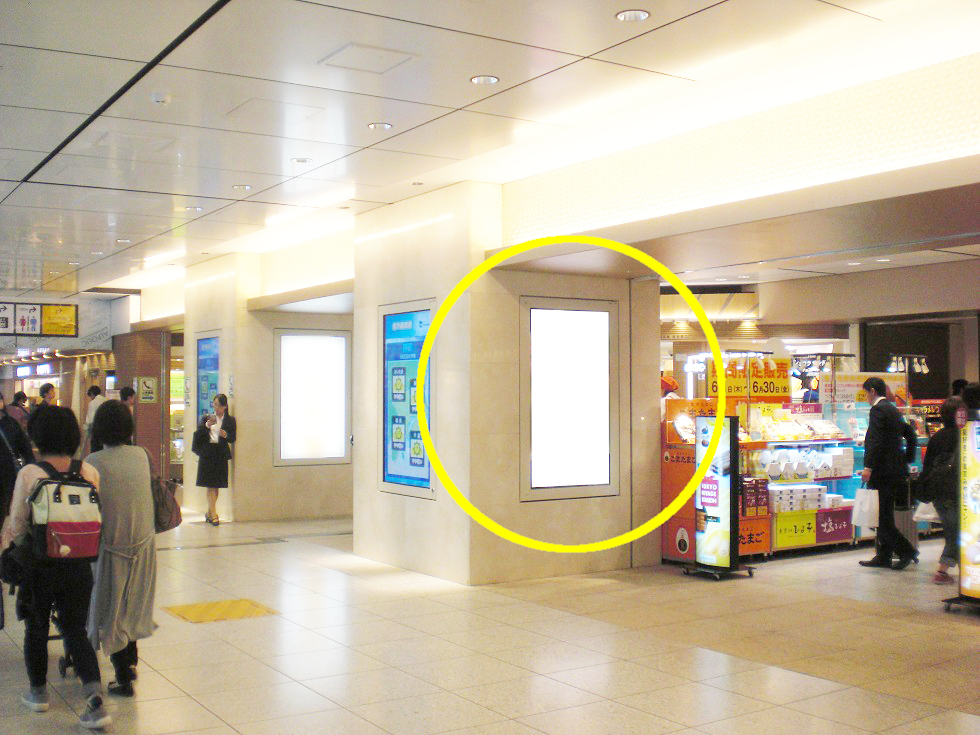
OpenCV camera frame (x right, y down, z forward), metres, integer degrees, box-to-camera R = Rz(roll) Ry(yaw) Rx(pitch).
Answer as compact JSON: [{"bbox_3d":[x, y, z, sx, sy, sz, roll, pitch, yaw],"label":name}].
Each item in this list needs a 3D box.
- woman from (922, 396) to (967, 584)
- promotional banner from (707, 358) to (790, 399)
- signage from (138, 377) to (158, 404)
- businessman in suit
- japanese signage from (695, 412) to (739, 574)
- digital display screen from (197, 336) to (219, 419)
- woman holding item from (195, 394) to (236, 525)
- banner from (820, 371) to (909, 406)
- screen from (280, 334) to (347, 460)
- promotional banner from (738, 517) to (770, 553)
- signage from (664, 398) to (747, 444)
[{"bbox_3d":[3.858,1.020,9.040,0.480,1.540,0.460,0,-2,-18],"label":"woman"},{"bbox_3d":[2.823,0.127,11.656,1.317,0.460,0.040,1,-2,-35],"label":"promotional banner"},{"bbox_3d":[-5.610,0.378,17.683,0.290,0.427,0.020,1,-2,-35],"label":"signage"},{"bbox_3d":[3.647,0.950,9.876,0.520,1.730,0.520,-1,-2,21],"label":"businessman in suit"},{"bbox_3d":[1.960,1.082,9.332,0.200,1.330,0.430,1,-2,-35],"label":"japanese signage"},{"bbox_3d":[-3.728,0.416,14.229,0.070,1.560,0.860,1,-2,-35],"label":"digital display screen"},{"bbox_3d":[-3.408,1.134,13.324,0.470,1.600,0.330,-1,-2,14],"label":"woman holding item"},{"bbox_3d":[4.463,0.250,12.781,1.668,0.380,0.040,1,-2,-35],"label":"banner"},{"bbox_3d":[-2.289,0.393,14.031,0.922,1.610,0.070,1,-2,-35],"label":"screen"},{"bbox_3d":[2.403,1.605,10.251,0.799,0.341,0.040,1,-2,-35],"label":"promotional banner"},{"bbox_3d":[2.024,0.512,10.200,0.720,0.440,0.050,-1,-2,20],"label":"signage"}]

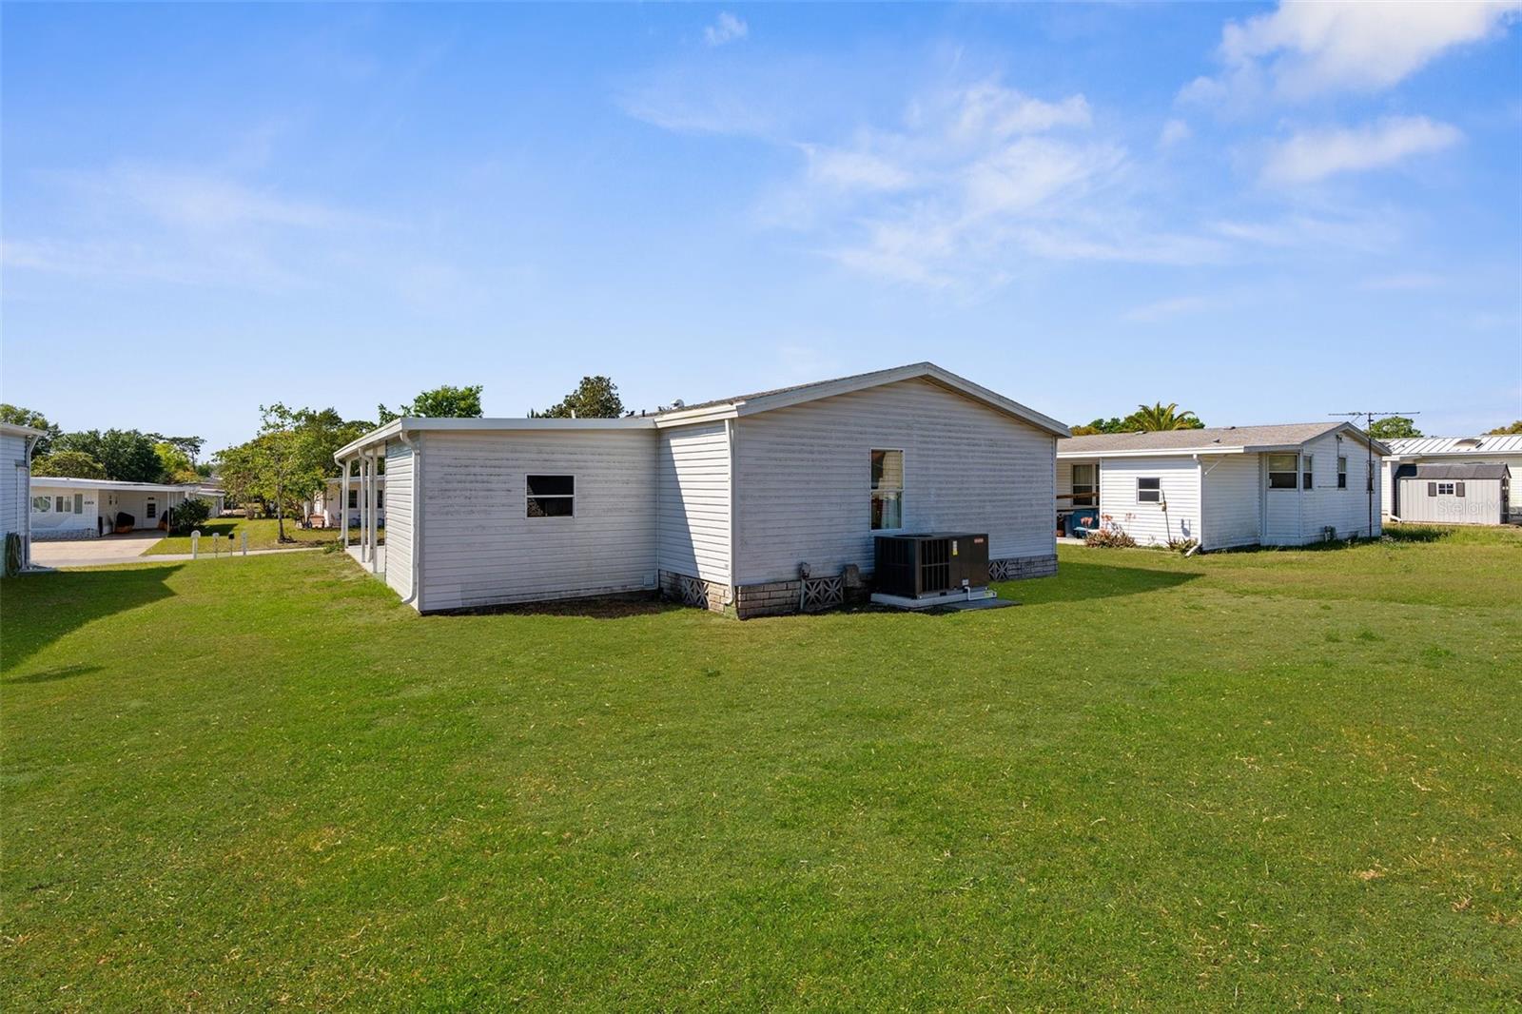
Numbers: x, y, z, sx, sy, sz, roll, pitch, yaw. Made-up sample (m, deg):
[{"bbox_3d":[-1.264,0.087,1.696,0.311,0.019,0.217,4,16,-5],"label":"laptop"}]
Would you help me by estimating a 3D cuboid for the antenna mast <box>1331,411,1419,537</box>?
[{"bbox_3d":[18.818,-0.987,20.800,2.050,3.850,1.300,1,2,32],"label":"antenna mast"}]

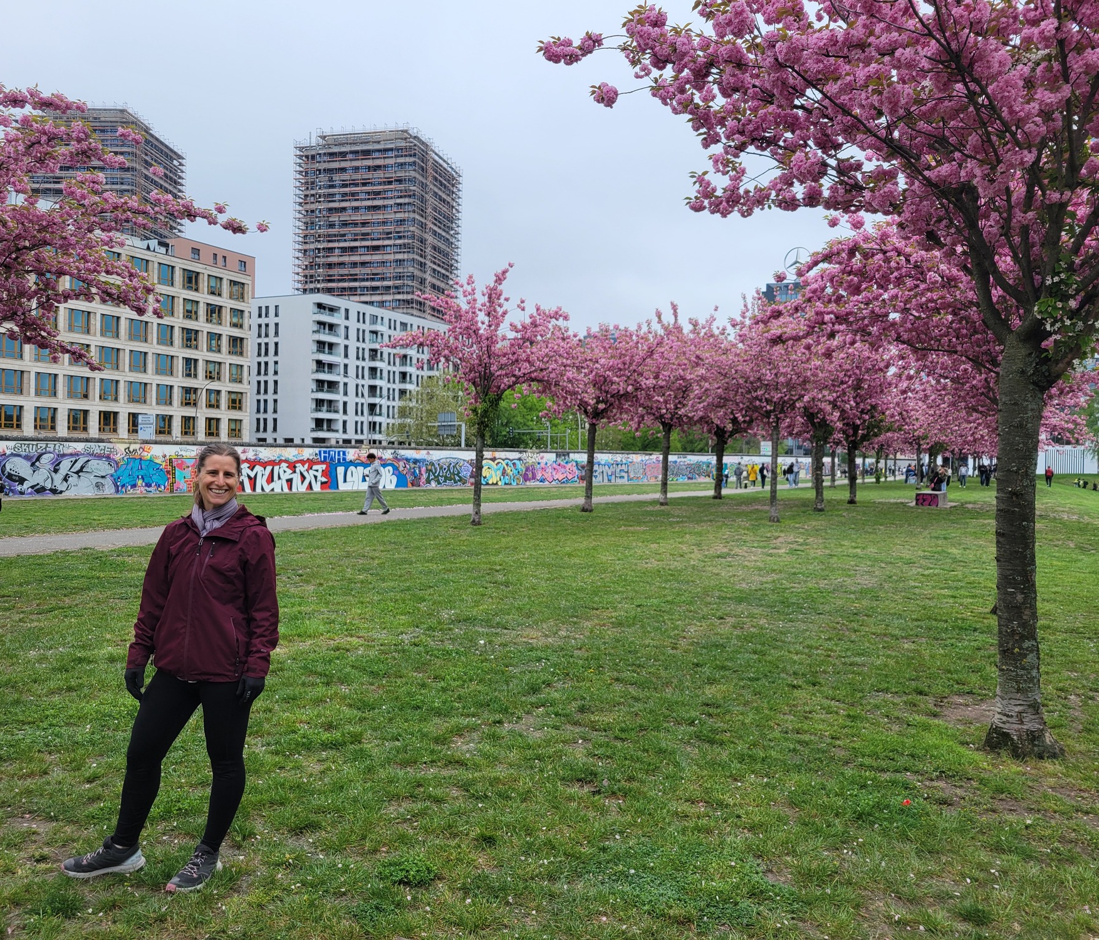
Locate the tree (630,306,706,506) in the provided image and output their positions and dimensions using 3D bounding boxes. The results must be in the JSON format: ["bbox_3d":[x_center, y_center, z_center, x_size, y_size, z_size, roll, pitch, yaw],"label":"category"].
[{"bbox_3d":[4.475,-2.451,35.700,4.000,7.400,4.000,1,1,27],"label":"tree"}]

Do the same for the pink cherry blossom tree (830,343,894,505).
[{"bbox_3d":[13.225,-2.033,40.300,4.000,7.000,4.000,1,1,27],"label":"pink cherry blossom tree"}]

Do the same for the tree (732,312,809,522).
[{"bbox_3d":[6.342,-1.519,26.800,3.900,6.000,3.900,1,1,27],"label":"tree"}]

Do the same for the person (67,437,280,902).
[{"bbox_3d":[-1.467,0.763,3.640,0.780,1.700,0.520,1,1,10],"label":"person"}]

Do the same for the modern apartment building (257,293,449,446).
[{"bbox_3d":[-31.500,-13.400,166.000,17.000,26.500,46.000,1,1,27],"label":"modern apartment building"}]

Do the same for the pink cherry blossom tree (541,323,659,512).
[{"bbox_3d":[1.477,-1.679,29.900,4.200,6.000,4.200,1,1,0],"label":"pink cherry blossom tree"}]

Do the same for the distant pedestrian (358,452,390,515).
[{"bbox_3d":[-4.817,0.389,25.800,0.920,1.710,0.520,1,1,-20],"label":"distant pedestrian"}]

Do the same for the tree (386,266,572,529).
[{"bbox_3d":[-1.804,-1.890,23.600,4.600,6.500,4.600,1,1,0],"label":"tree"}]

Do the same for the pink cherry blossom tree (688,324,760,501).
[{"bbox_3d":[7.674,-2.630,41.800,4.100,7.800,4.100,1,1,27],"label":"pink cherry blossom tree"}]

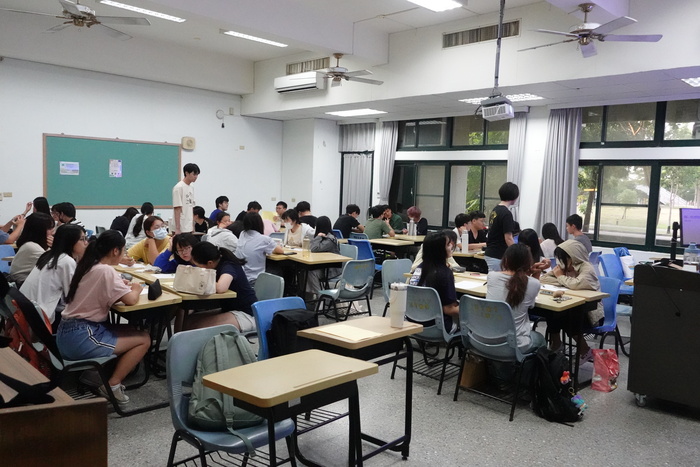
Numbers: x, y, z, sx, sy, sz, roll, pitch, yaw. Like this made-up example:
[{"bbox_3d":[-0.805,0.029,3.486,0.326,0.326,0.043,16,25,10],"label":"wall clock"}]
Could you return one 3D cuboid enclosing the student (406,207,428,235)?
[{"bbox_3d":[1.006,0.159,9.122,0.720,1.200,0.480,-3,7,-44],"label":"student"}]

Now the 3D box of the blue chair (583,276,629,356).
[{"bbox_3d":[2.109,0.794,5.107,0.530,0.790,0.480,-3,7,-45],"label":"blue chair"}]

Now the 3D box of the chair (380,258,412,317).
[{"bbox_3d":[0.625,0.686,5.640,0.460,0.790,0.520,-2,6,-38],"label":"chair"}]

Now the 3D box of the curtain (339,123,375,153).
[{"bbox_3d":[0.093,-1.854,10.918,0.100,0.563,1.015,-3,7,-44],"label":"curtain"}]

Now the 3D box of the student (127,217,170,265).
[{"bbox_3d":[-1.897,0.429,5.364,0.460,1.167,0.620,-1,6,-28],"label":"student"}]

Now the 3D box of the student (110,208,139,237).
[{"bbox_3d":[-3.082,0.167,7.949,0.650,1.120,0.460,-3,7,-45],"label":"student"}]

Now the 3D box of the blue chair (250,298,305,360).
[{"bbox_3d":[-0.311,0.841,3.488,0.460,0.790,0.520,-2,7,-42],"label":"blue chair"}]

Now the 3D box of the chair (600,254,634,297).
[{"bbox_3d":[3.114,0.686,6.410,0.480,0.795,0.540,-3,7,-45],"label":"chair"}]

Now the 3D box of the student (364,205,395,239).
[{"bbox_3d":[0.487,0.167,9.049,0.720,1.240,0.480,-3,7,-45],"label":"student"}]

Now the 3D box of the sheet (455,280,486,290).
[{"bbox_3d":[0.991,0.430,4.693,0.297,0.004,0.210,-3,7,-45],"label":"sheet"}]

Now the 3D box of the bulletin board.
[{"bbox_3d":[-4.038,-1.031,9.842,2.410,1.220,0.040,-3,7,-45],"label":"bulletin board"}]

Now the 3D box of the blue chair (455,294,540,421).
[{"bbox_3d":[1.107,0.826,4.051,0.550,0.795,0.490,-3,7,-45],"label":"blue chair"}]

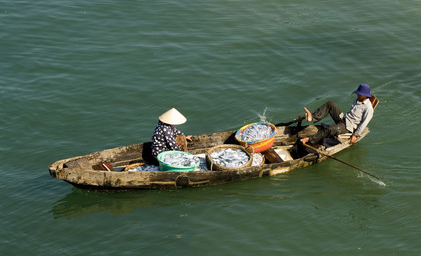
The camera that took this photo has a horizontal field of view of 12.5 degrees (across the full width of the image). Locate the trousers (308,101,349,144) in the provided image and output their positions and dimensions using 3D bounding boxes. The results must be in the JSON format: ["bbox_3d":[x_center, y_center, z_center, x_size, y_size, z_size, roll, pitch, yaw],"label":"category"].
[{"bbox_3d":[1.856,-0.086,30.202,0.600,0.520,0.500,-5,28,-9],"label":"trousers"}]

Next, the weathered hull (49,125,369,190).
[{"bbox_3d":[-0.016,0.469,30.047,5.050,0.620,1.220,-6,29,-11],"label":"weathered hull"}]

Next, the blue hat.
[{"bbox_3d":[2.386,-0.585,30.064,0.285,0.150,0.270,-4,33,-33],"label":"blue hat"}]

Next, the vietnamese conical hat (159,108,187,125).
[{"bbox_3d":[-0.569,-0.214,29.666,0.425,0.180,0.425,4,28,-2],"label":"vietnamese conical hat"}]

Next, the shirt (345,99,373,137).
[{"bbox_3d":[2.340,-0.173,30.272,0.320,0.600,0.460,15,16,-36],"label":"shirt"}]

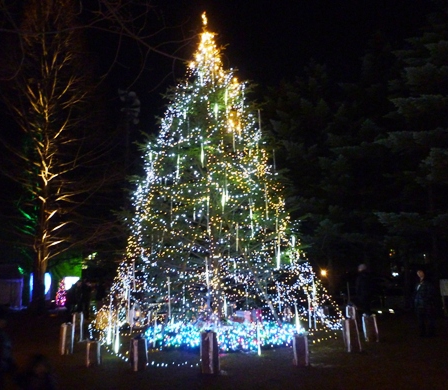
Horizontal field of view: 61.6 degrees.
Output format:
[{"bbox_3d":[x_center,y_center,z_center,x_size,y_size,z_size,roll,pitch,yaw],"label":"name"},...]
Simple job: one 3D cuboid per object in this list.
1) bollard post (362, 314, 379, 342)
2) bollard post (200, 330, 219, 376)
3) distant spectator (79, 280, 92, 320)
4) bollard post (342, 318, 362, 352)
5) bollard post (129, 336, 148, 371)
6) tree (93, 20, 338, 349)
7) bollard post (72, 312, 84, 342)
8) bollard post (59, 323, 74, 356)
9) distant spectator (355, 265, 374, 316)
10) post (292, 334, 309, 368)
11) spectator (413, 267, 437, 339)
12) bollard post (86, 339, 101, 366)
[{"bbox_3d":[3.392,3.078,8.705,0.300,0.599,0.300,-6,-13,19],"label":"bollard post"},{"bbox_3d":[-0.241,2.677,6.420,0.200,0.665,0.200,-8,-13,27],"label":"bollard post"},{"bbox_3d":[-5.786,4.435,15.780,0.520,1.602,0.360,6,-14,-31],"label":"distant spectator"},{"bbox_3d":[2.711,2.949,7.903,0.240,0.626,0.240,-1,-13,-3],"label":"bollard post"},{"bbox_3d":[-1.510,2.852,6.749,0.310,0.550,0.310,1,-13,-13],"label":"bollard post"},{"bbox_3d":[-0.361,-1.000,10.986,6.300,9.796,6.200,-2,-12,0],"label":"tree"},{"bbox_3d":[-3.913,3.583,10.175,0.290,0.749,0.290,3,-13,-20],"label":"bollard post"},{"bbox_3d":[-3.721,3.389,8.893,0.220,0.659,0.220,9,-17,-39],"label":"bollard post"},{"bbox_3d":[3.652,2.705,9.722,0.380,1.743,0.500,0,-12,-8],"label":"distant spectator"},{"bbox_3d":[1.362,2.751,6.684,0.235,0.510,0.235,-3,-12,8],"label":"post"},{"bbox_3d":[5.172,2.752,9.717,0.310,1.670,0.470,4,-14,-23],"label":"spectator"},{"bbox_3d":[-2.542,3.088,7.344,0.220,0.457,0.220,6,-15,-30],"label":"bollard post"}]

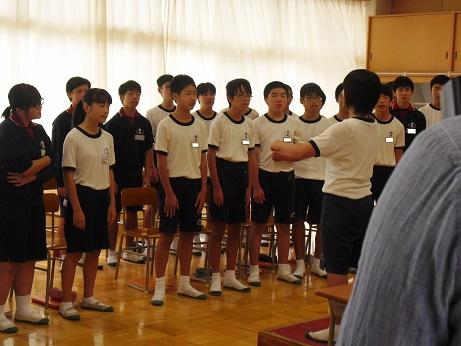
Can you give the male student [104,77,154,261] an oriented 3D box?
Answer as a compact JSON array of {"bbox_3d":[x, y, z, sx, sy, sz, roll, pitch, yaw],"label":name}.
[{"bbox_3d":[-0.927,-0.010,7.611,0.470,1.650,0.300,-3,7,-36],"label":"male student"}]

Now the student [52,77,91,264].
[{"bbox_3d":[-1.385,-0.024,7.611,0.440,1.660,0.300,-4,7,-42],"label":"student"}]

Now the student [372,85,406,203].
[{"bbox_3d":[1.323,0.062,7.330,0.440,1.650,0.300,3,6,15],"label":"student"}]

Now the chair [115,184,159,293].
[{"bbox_3d":[-0.632,0.522,6.816,0.390,0.755,0.480,-3,7,-38],"label":"chair"}]

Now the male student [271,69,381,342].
[{"bbox_3d":[0.563,0.164,4.956,0.480,1.570,0.560,-3,7,-35],"label":"male student"}]

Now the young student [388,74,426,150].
[{"bbox_3d":[1.673,-0.043,8.080,0.460,1.730,0.300,2,6,8],"label":"young student"}]

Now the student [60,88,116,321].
[{"bbox_3d":[-1.002,0.197,5.854,0.300,1.570,0.420,6,7,40],"label":"student"}]

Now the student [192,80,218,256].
[{"bbox_3d":[-0.221,-0.055,8.221,0.440,1.650,0.290,-1,6,-24],"label":"student"}]

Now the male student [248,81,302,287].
[{"bbox_3d":[0.358,0.078,6.911,0.450,1.660,0.310,-2,6,-28],"label":"male student"}]

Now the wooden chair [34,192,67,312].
[{"bbox_3d":[-1.278,0.568,6.195,0.390,0.755,0.480,-3,7,-40],"label":"wooden chair"}]

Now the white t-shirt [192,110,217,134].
[{"bbox_3d":[-0.215,-0.333,8.195,0.440,0.590,0.250,-1,6,-24],"label":"white t-shirt"}]

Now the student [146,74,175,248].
[{"bbox_3d":[-0.599,-0.091,8.258,0.440,1.700,0.300,-2,6,-32],"label":"student"}]

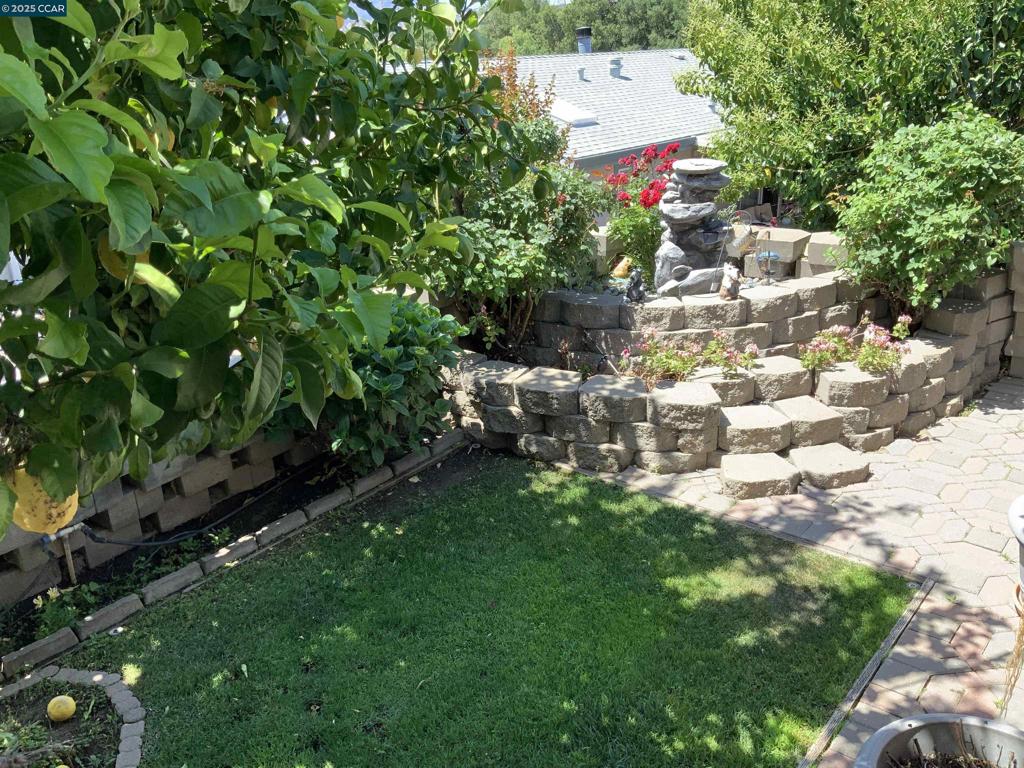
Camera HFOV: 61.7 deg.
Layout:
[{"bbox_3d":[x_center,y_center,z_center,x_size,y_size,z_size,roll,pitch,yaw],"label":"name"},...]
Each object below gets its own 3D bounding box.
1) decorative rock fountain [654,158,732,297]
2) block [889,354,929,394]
[{"bbox_3d":[1.278,-1.102,6.072,0.520,0.880,0.460,2,22,9],"label":"decorative rock fountain"},{"bbox_3d":[2.421,-0.052,5.468,0.406,0.150,0.290,-14,24,-27],"label":"block"}]

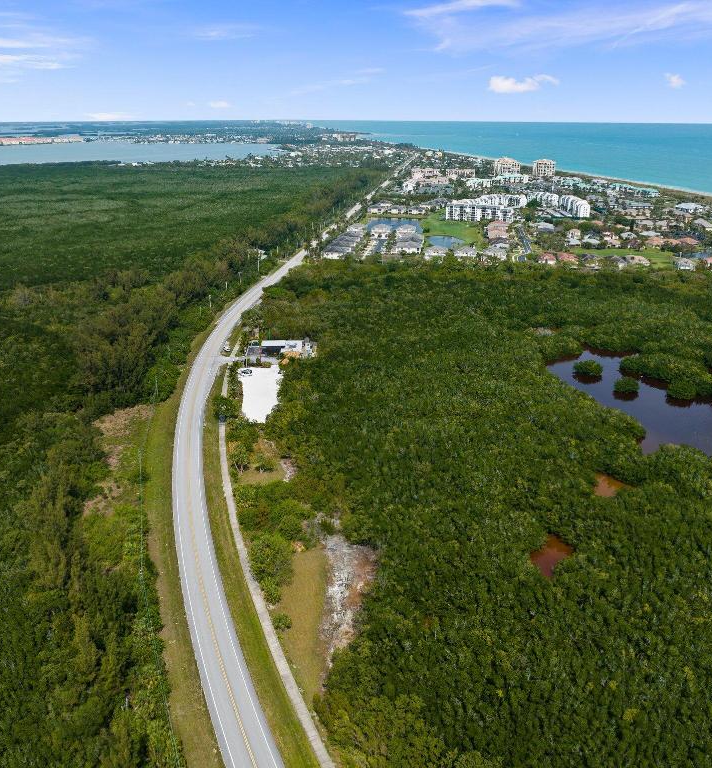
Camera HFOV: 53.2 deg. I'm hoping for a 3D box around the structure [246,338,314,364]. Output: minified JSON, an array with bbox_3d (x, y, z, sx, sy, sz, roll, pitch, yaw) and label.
[{"bbox_3d":[-36.808,-16.626,350.462,33.000,5.000,20.500,0,21,-2],"label":"structure"}]

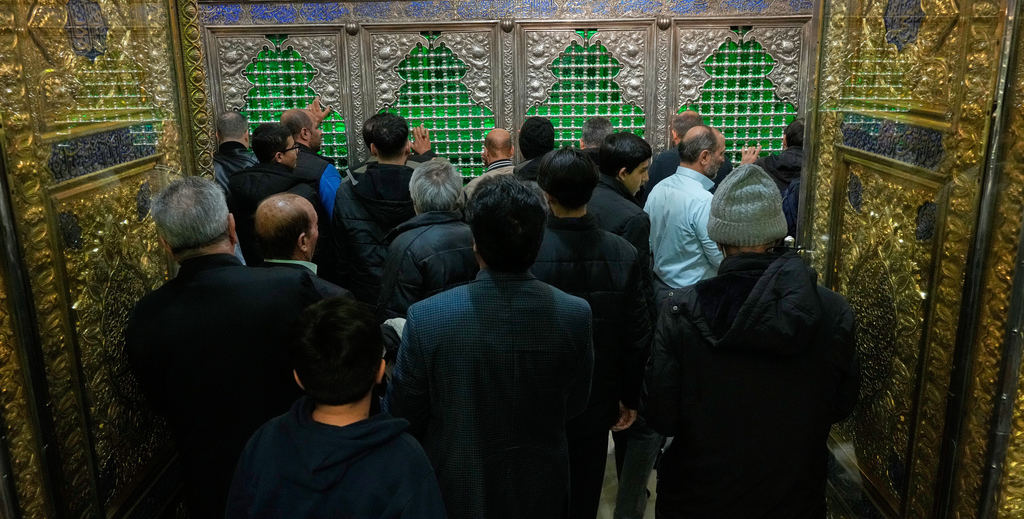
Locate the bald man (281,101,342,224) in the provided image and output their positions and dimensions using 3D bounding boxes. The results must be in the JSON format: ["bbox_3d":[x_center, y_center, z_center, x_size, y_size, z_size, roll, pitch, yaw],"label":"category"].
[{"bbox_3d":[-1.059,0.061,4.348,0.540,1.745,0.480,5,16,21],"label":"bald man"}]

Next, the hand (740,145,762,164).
[{"bbox_3d":[1.297,-0.560,4.312,0.105,0.140,0.080,-1,14,1],"label":"hand"}]

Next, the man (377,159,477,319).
[{"bbox_3d":[-0.252,0.464,2.917,0.520,1.665,0.380,1,14,7],"label":"man"}]

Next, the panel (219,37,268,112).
[{"bbox_3d":[-1.458,-1.009,4.325,0.273,0.391,0.050,-1,14,1],"label":"panel"}]

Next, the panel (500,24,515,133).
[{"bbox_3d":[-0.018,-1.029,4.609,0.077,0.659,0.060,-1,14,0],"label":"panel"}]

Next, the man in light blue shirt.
[{"bbox_3d":[0.716,0.301,3.365,0.400,1.709,0.520,-12,18,-37],"label":"man in light blue shirt"}]

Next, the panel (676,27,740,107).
[{"bbox_3d":[1.056,-1.036,4.282,0.343,0.418,0.050,-1,14,1],"label":"panel"}]

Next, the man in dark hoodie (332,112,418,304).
[{"bbox_3d":[-0.551,0.208,3.764,0.530,1.770,0.380,0,14,3],"label":"man in dark hoodie"}]

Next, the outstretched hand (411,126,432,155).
[{"bbox_3d":[-0.491,-0.645,4.317,0.110,0.160,0.070,-1,14,1],"label":"outstretched hand"}]

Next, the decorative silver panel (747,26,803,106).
[{"bbox_3d":[1.505,-1.111,4.595,0.329,0.449,0.050,-1,14,0],"label":"decorative silver panel"}]

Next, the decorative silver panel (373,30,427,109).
[{"bbox_3d":[-0.640,-1.088,4.591,0.313,0.424,0.050,-1,14,0],"label":"decorative silver panel"}]

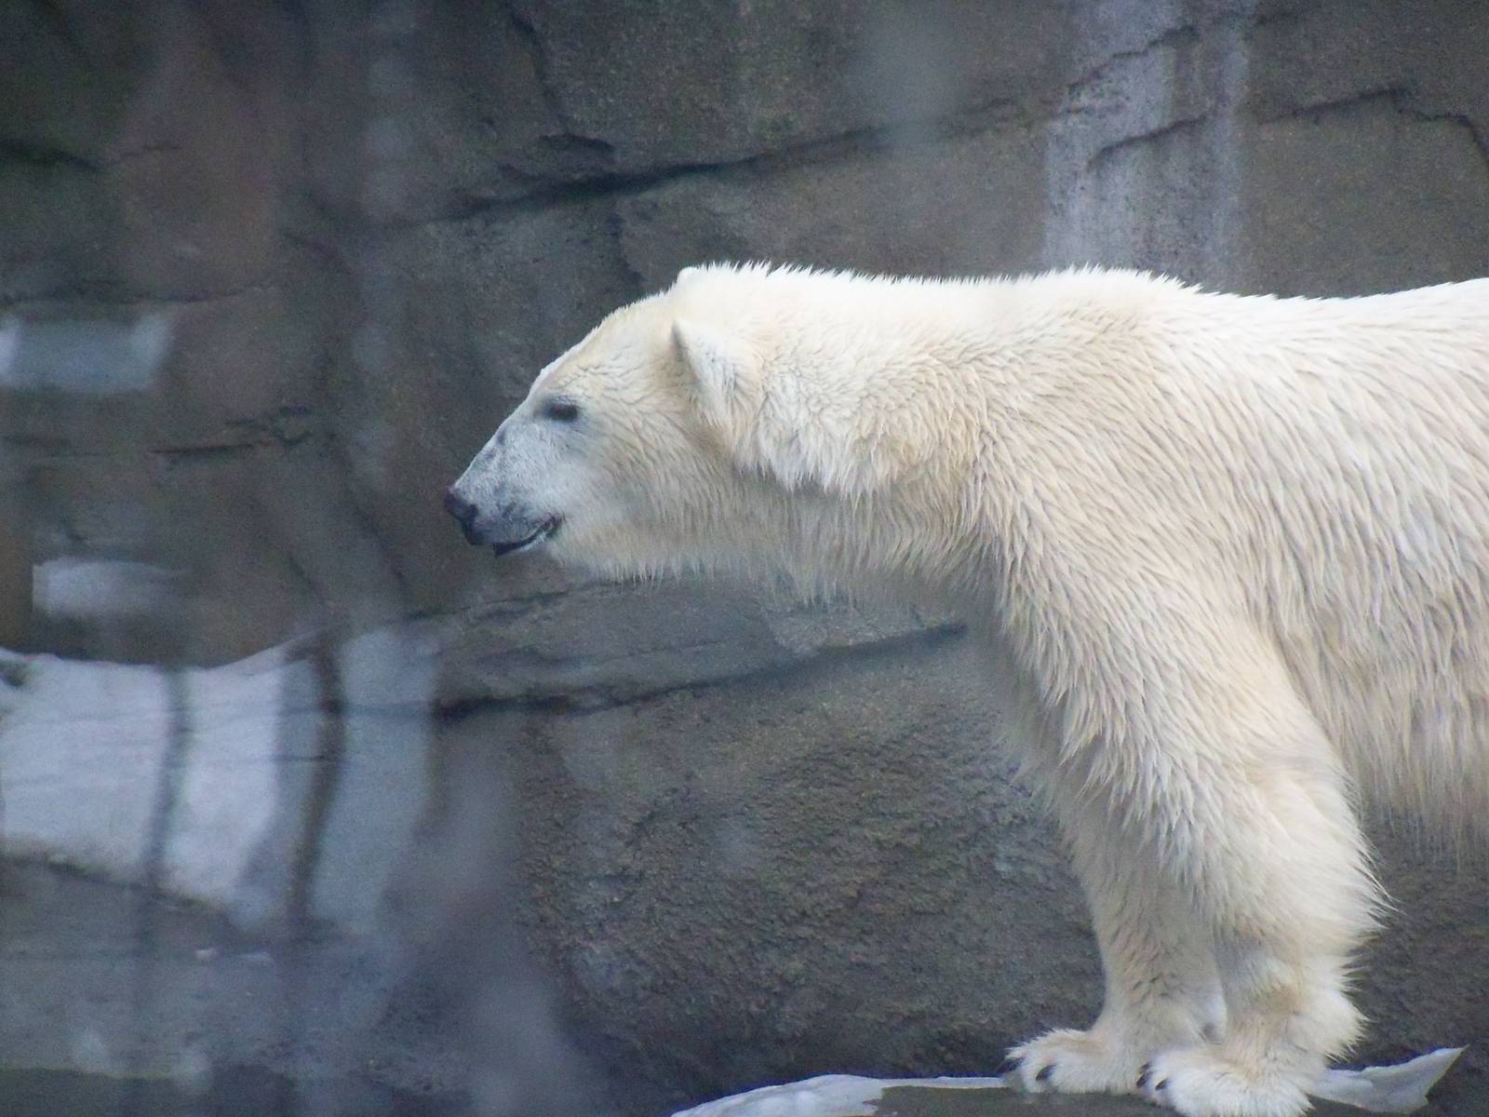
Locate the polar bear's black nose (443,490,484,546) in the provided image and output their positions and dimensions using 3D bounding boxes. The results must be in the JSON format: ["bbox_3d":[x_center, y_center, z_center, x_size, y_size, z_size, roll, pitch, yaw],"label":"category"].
[{"bbox_3d":[-0.346,-0.050,13.070,0.050,0.062,0.068,-9,8,-5],"label":"polar bear's black nose"}]

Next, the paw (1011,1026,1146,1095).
[{"bbox_3d":[0.419,0.620,13.120,0.190,0.085,0.170,-1,7,-12],"label":"paw"}]

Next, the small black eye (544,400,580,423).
[{"bbox_3d":[-0.223,-0.179,13.000,0.043,0.027,0.022,4,8,27],"label":"small black eye"}]

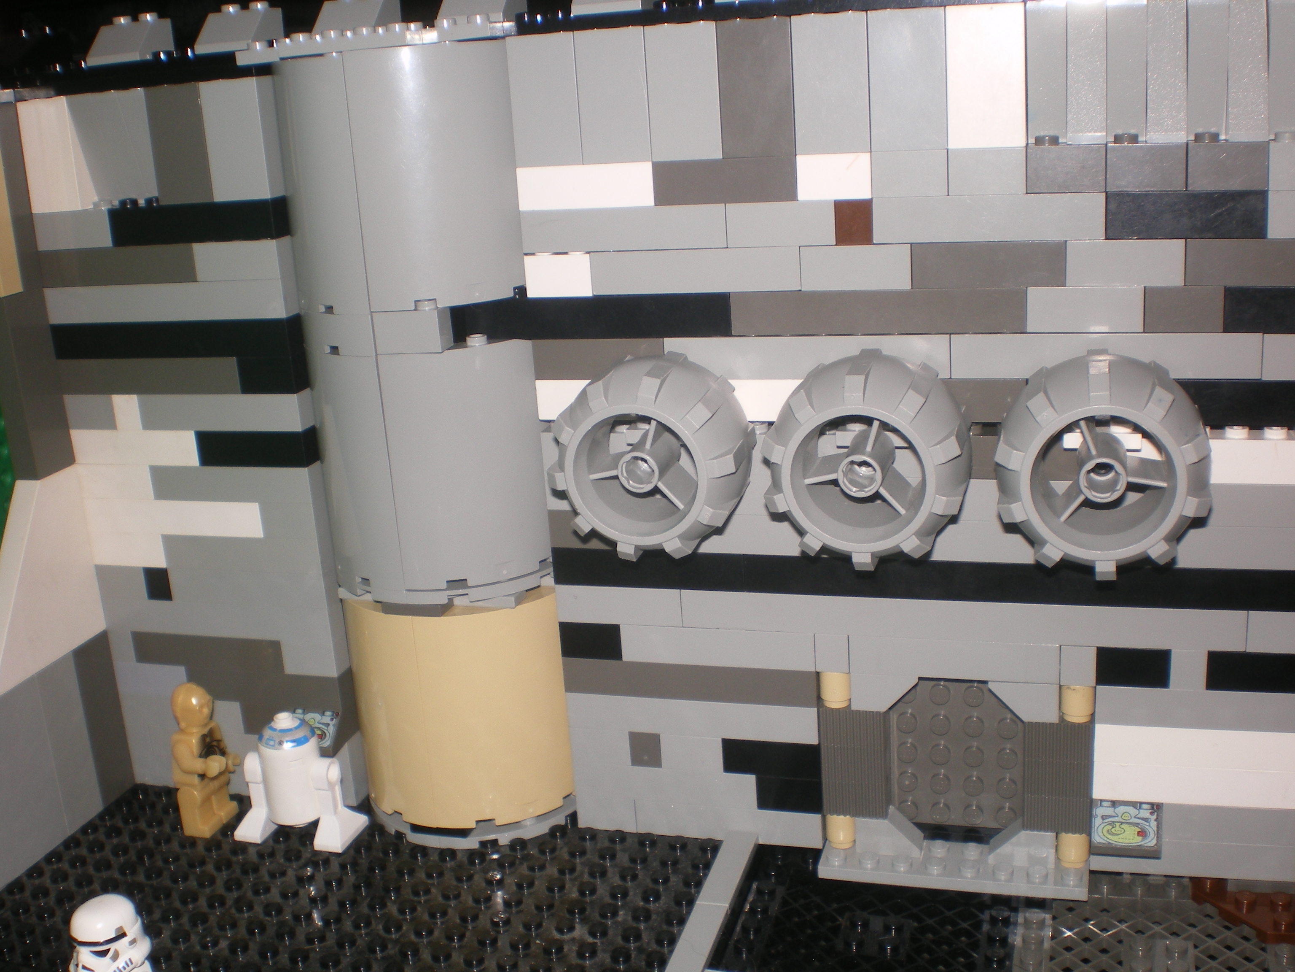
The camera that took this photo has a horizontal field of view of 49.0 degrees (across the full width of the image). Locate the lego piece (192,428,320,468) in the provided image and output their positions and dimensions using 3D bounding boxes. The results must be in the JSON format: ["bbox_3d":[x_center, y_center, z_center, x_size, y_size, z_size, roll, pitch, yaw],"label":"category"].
[{"bbox_3d":[-0.100,-0.011,0.366,0.032,0.010,0.008,1,17,17],"label":"lego piece"}]

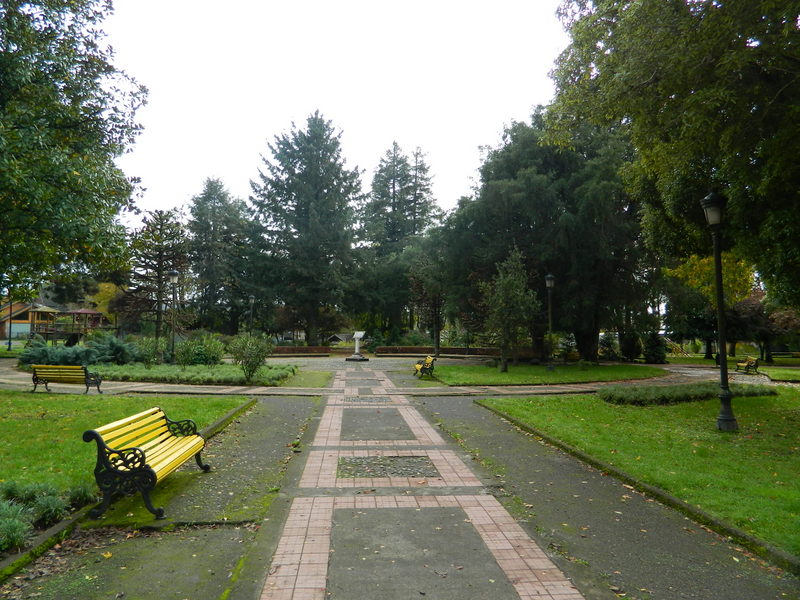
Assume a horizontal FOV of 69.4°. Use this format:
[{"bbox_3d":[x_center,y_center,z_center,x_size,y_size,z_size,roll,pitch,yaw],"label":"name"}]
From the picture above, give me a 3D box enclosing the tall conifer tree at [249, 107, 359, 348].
[{"bbox_3d":[-9.159,-6.721,56.805,10.600,23.600,10.600,0,-4,0],"label":"tall conifer tree"}]

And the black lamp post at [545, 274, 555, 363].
[{"bbox_3d":[6.355,0.936,24.536,0.460,4.000,0.460,0,-4,0],"label":"black lamp post"}]

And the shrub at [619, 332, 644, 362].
[{"bbox_3d":[15.115,3.049,37.889,1.500,2.000,1.500,0,-4,0],"label":"shrub"}]

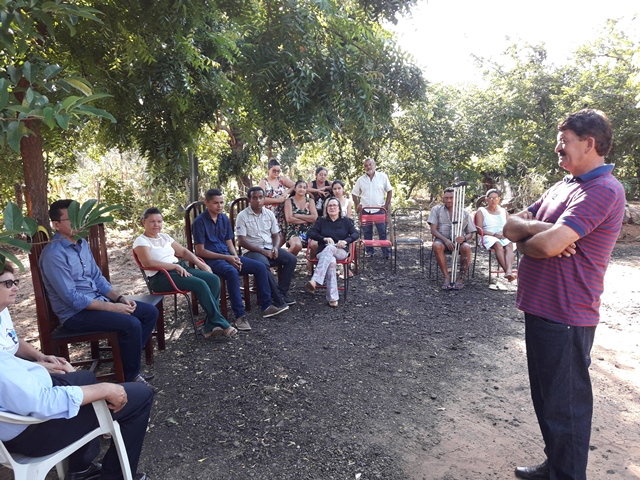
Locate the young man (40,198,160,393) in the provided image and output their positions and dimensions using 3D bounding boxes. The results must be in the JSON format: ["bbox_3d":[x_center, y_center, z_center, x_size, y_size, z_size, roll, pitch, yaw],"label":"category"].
[{"bbox_3d":[-1.440,0.362,3.426,0.770,1.270,0.510,1,7,12],"label":"young man"}]

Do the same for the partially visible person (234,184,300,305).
[{"bbox_3d":[-0.570,0.024,5.764,0.520,1.230,0.830,-4,8,-30],"label":"partially visible person"}]

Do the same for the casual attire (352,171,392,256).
[{"bbox_3d":[0.911,-0.438,9.016,0.660,1.520,0.330,1,7,7],"label":"casual attire"}]

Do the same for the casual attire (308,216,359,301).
[{"bbox_3d":[0.155,0.144,5.729,0.560,1.000,0.750,1,7,6],"label":"casual attire"}]

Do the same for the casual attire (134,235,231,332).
[{"bbox_3d":[-1.250,0.289,4.618,0.820,0.980,0.500,4,8,32],"label":"casual attire"}]

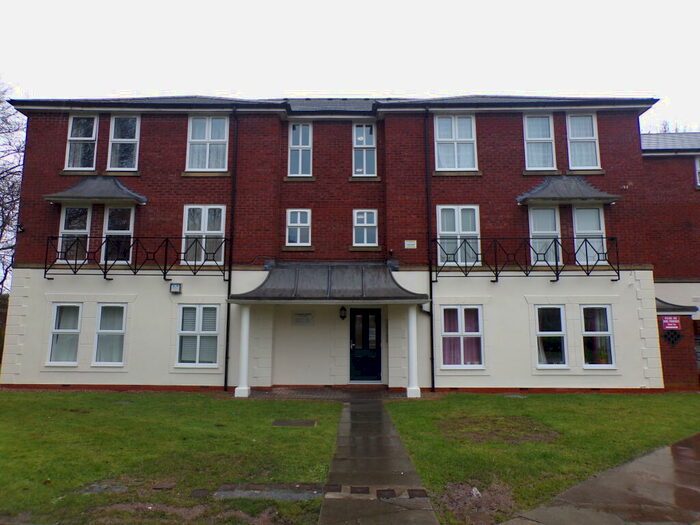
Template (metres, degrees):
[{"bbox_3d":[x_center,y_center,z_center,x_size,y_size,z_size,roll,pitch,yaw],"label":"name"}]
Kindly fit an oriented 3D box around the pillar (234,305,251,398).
[{"bbox_3d":[-2.523,2.072,11.569,0.310,2.160,0.310,0,-9,0],"label":"pillar"}]

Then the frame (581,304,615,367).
[{"bbox_3d":[6.351,1.900,12.467,0.843,1.629,0.100,0,-9,0],"label":"frame"}]

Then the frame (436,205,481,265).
[{"bbox_3d":[2.843,-0.696,12.636,1.086,1.611,0.120,0,-8,1],"label":"frame"}]

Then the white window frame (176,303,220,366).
[{"bbox_3d":[-3.909,1.901,12.541,1.087,1.614,0.100,0,-9,1],"label":"white window frame"}]

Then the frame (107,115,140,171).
[{"bbox_3d":[-6.161,-3.253,13.264,0.843,1.572,0.100,0,-9,0],"label":"frame"}]

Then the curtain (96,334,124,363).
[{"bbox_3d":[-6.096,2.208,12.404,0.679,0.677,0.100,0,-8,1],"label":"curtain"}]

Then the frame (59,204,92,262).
[{"bbox_3d":[-7.200,-0.731,12.762,0.808,1.548,0.120,0,-8,1],"label":"frame"}]

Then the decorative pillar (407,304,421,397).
[{"bbox_3d":[1.502,2.081,11.568,0.310,2.160,0.310,0,-9,0],"label":"decorative pillar"}]

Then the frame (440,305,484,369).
[{"bbox_3d":[2.826,1.881,12.254,1.095,1.599,0.120,0,-8,1],"label":"frame"}]

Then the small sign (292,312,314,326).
[{"bbox_3d":[-1.207,1.487,12.786,0.571,0.384,0.030,0,-8,1],"label":"small sign"}]

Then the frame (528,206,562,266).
[{"bbox_3d":[5.183,-0.706,12.860,0.822,1.603,0.100,0,-9,1],"label":"frame"}]

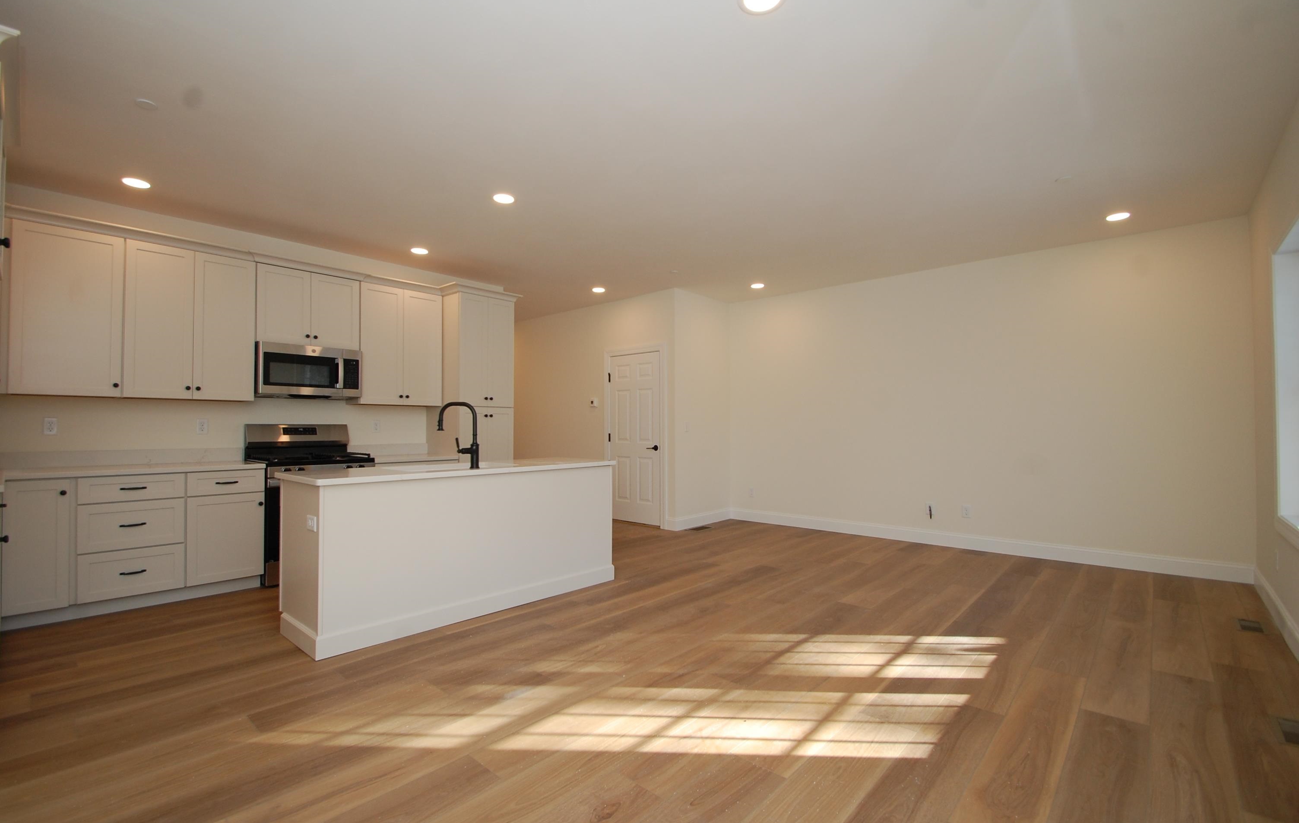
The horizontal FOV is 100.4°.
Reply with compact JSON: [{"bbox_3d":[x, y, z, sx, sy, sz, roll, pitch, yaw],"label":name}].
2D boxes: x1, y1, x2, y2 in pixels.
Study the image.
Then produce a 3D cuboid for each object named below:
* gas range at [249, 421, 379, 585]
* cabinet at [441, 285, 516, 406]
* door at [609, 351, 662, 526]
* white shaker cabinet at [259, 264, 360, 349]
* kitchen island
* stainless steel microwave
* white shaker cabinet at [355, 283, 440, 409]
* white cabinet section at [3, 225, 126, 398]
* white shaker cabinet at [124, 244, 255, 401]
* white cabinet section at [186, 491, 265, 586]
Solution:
[{"bbox_3d":[-2.780,0.707,4.439,0.706,1.199,0.752,-1,-2,41],"label":"gas range"},{"bbox_3d":[-1.850,-0.590,5.600,0.641,1.107,0.619,-1,-2,41],"label":"cabinet"},{"bbox_3d":[-0.171,0.327,6.580,0.817,2.033,0.045,-1,-2,41],"label":"door"},{"bbox_3d":[-2.938,-0.838,4.611,0.319,0.626,0.769,-1,-2,41],"label":"white shaker cabinet"},{"bbox_3d":[-1.258,0.833,3.757,0.764,0.915,2.114,-1,-2,41],"label":"kitchen island"},{"bbox_3d":[-2.902,-0.319,4.569,0.411,0.413,0.752,-1,-2,41],"label":"stainless steel microwave"},{"bbox_3d":[-2.430,-0.598,5.183,0.319,1.079,0.774,-1,-2,41],"label":"white shaker cabinet"},{"bbox_3d":[-3.831,-0.631,3.572,0.325,1.070,0.505,-2,-2,43],"label":"white cabinet section"},{"bbox_3d":[-3.438,-0.623,4.036,0.319,1.079,0.746,-1,-2,41],"label":"white shaker cabinet"},{"bbox_3d":[-3.170,0.886,3.977,0.600,0.600,0.440,-2,-2,43],"label":"white cabinet section"}]

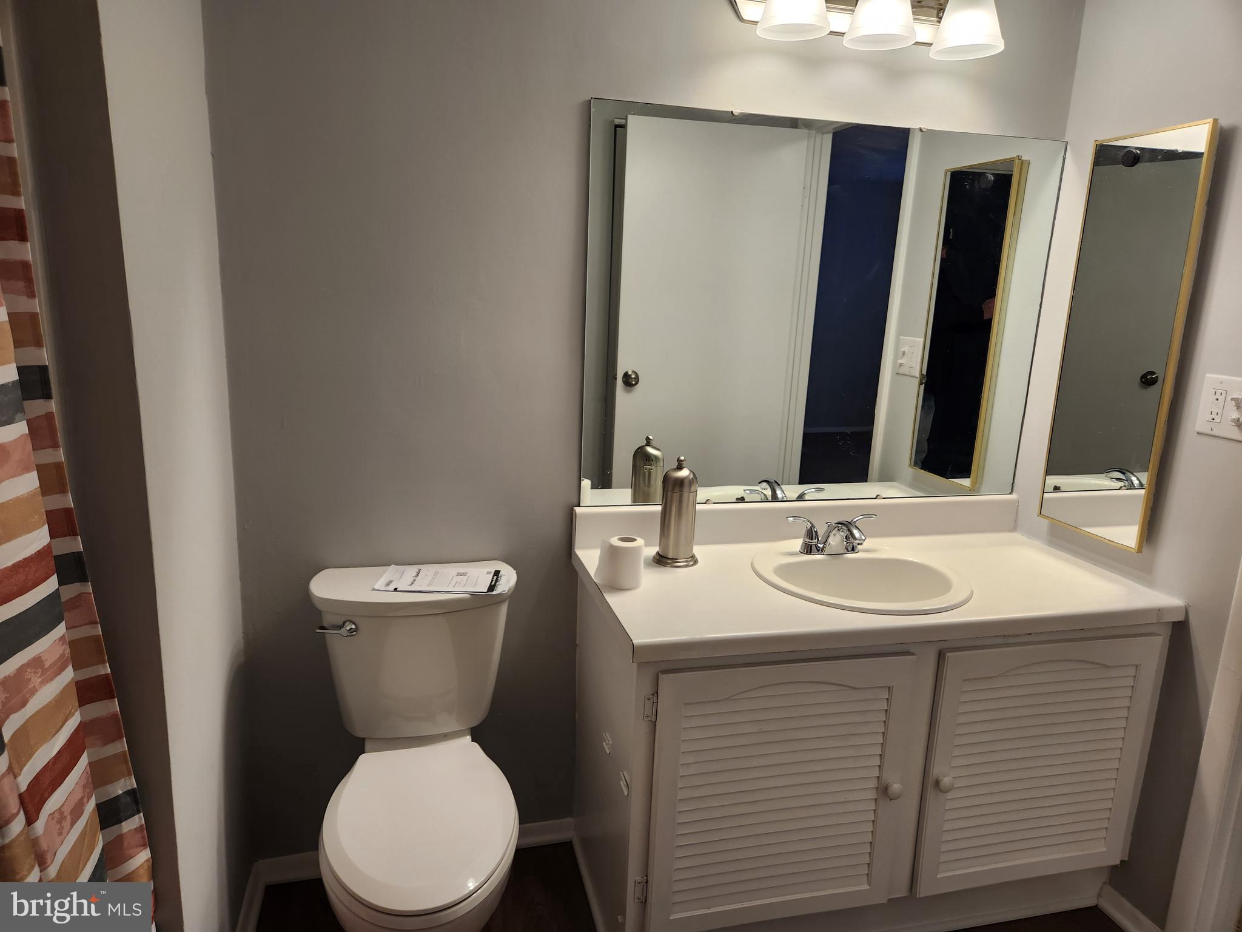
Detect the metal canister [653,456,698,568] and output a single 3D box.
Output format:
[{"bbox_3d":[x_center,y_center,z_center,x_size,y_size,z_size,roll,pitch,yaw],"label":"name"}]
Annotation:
[{"bbox_3d":[0.133,0.101,1.901,0.106,0.248,0.106,2,12,0],"label":"metal canister"}]

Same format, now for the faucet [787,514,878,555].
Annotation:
[{"bbox_3d":[0.526,0.172,1.950,0.241,0.098,0.174,-1,13,-14],"label":"faucet"}]

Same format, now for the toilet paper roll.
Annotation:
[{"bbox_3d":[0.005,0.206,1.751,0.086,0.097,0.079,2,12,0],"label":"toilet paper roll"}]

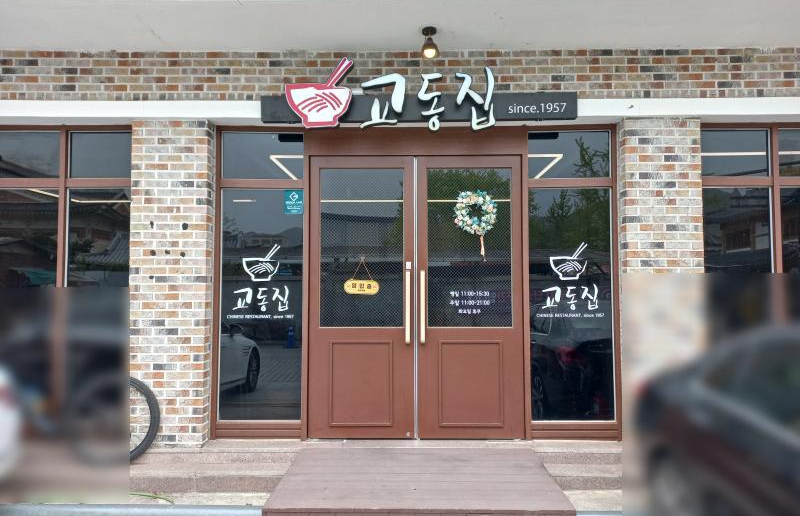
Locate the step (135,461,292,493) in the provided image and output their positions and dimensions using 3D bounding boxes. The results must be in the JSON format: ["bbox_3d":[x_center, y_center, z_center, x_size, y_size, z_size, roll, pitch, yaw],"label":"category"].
[{"bbox_3d":[-1.304,1.549,4.086,1.048,0.107,0.316,0,-3,1],"label":"step"}]

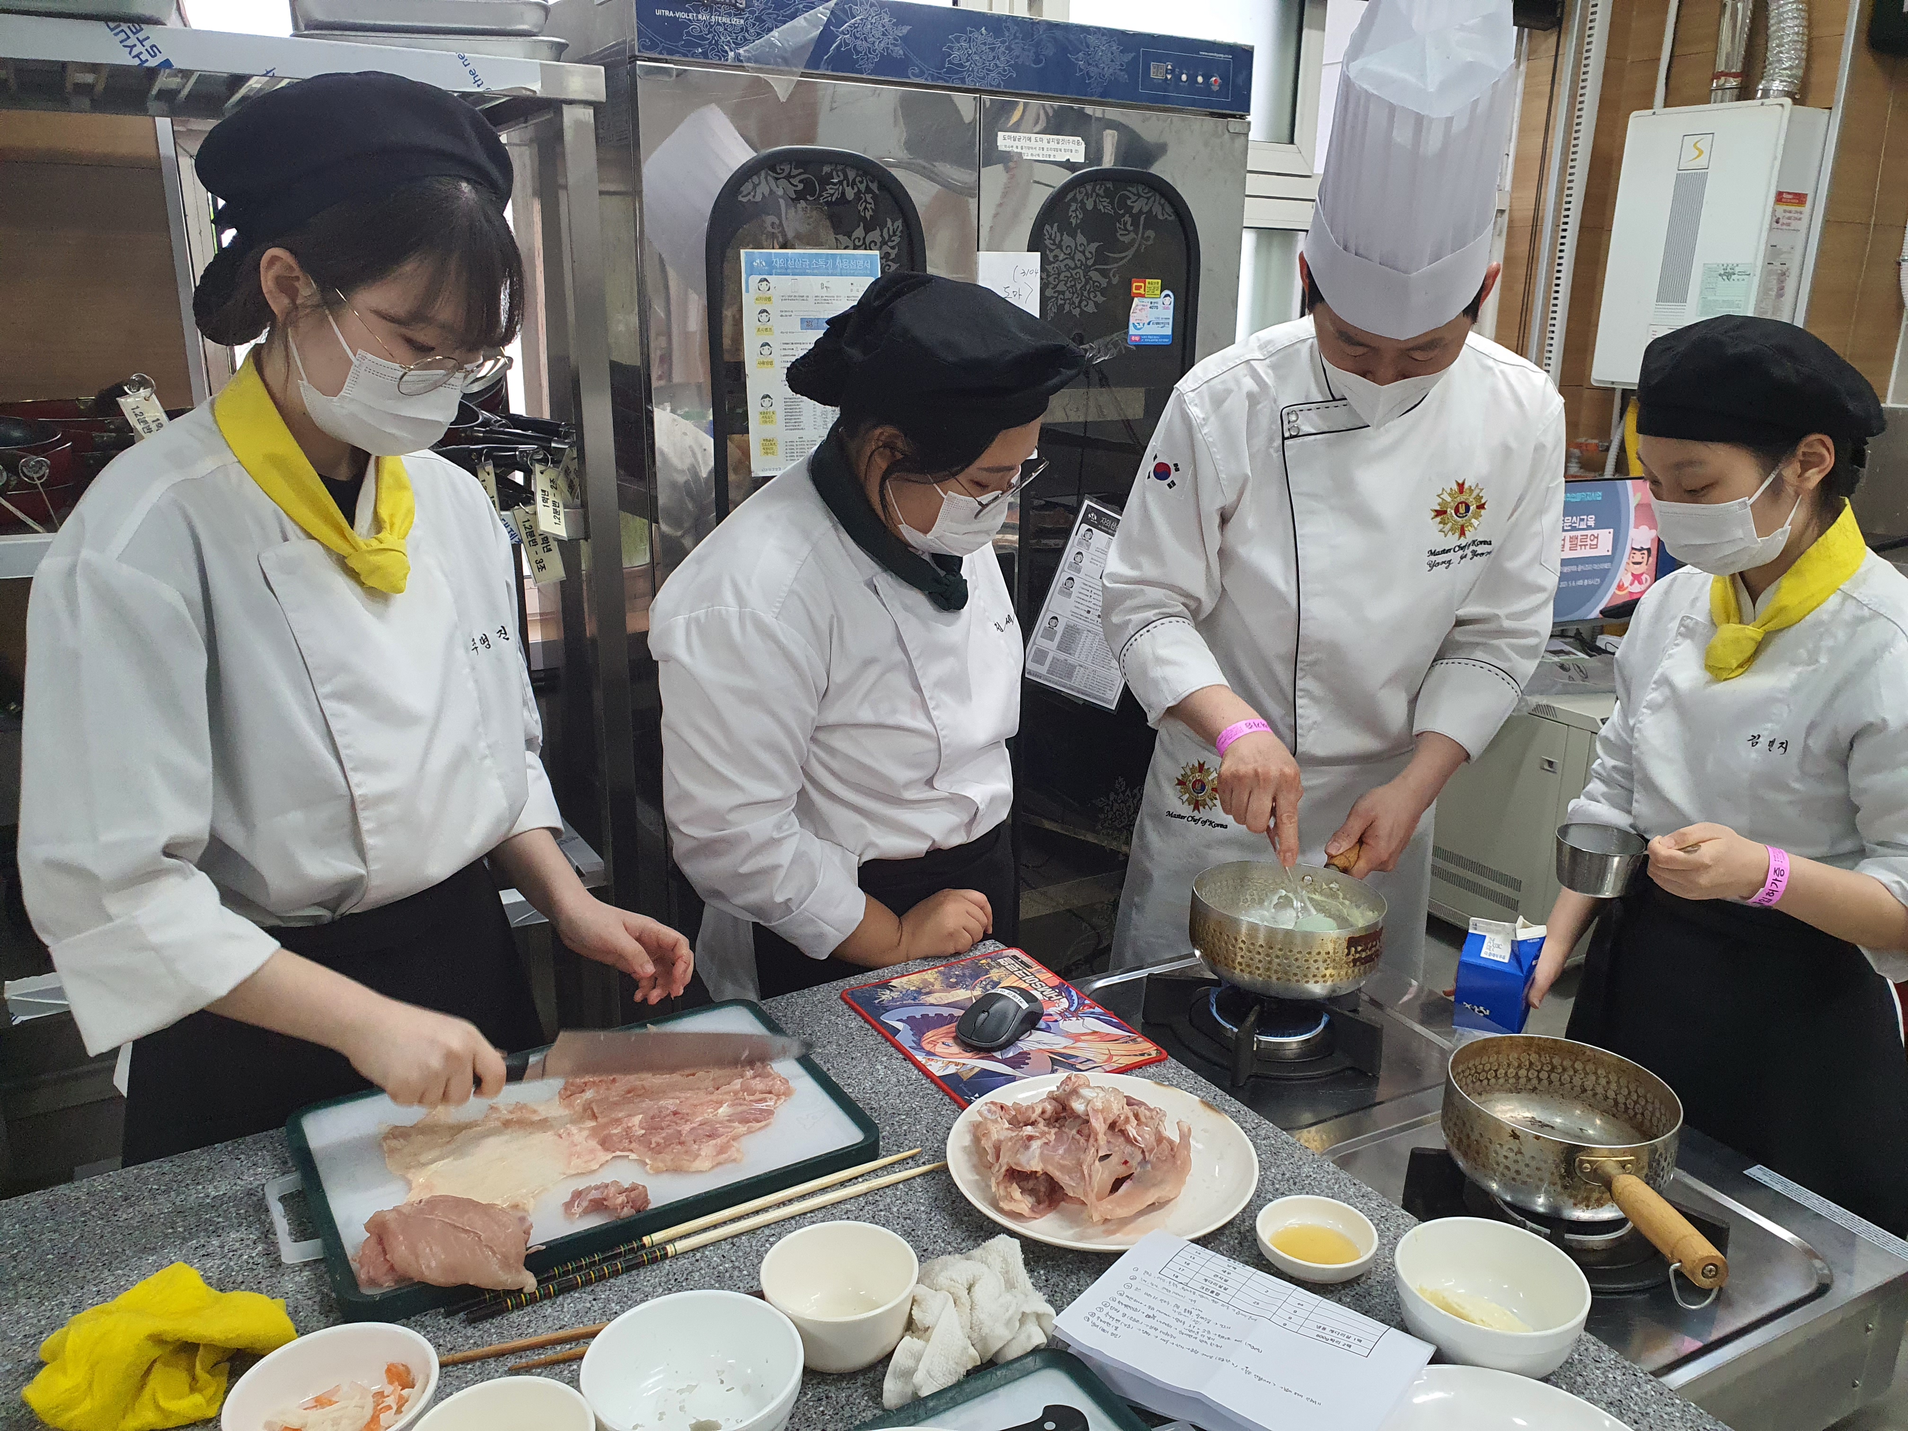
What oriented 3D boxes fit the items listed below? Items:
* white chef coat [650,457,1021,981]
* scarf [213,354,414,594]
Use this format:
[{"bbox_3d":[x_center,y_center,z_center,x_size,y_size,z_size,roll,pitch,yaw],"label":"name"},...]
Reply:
[{"bbox_3d":[-0.152,-0.022,1.655,0.370,0.560,0.460,18,24,28],"label":"white chef coat"},{"bbox_3d":[-0.504,-0.192,1.130,0.160,0.165,0.148,11,20,30],"label":"scarf"}]

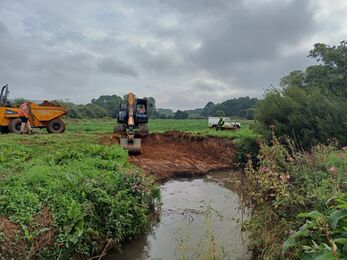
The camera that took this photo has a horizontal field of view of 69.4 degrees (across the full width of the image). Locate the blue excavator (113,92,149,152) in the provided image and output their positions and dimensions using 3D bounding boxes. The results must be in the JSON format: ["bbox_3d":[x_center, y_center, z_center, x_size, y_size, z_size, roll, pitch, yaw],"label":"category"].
[{"bbox_3d":[-3.100,-0.750,18.800,2.600,3.600,7.000,0,4,-9],"label":"blue excavator"}]

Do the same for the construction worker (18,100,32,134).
[{"bbox_3d":[-7.920,-0.660,13.400,0.620,1.760,0.520,0,4,-9],"label":"construction worker"}]

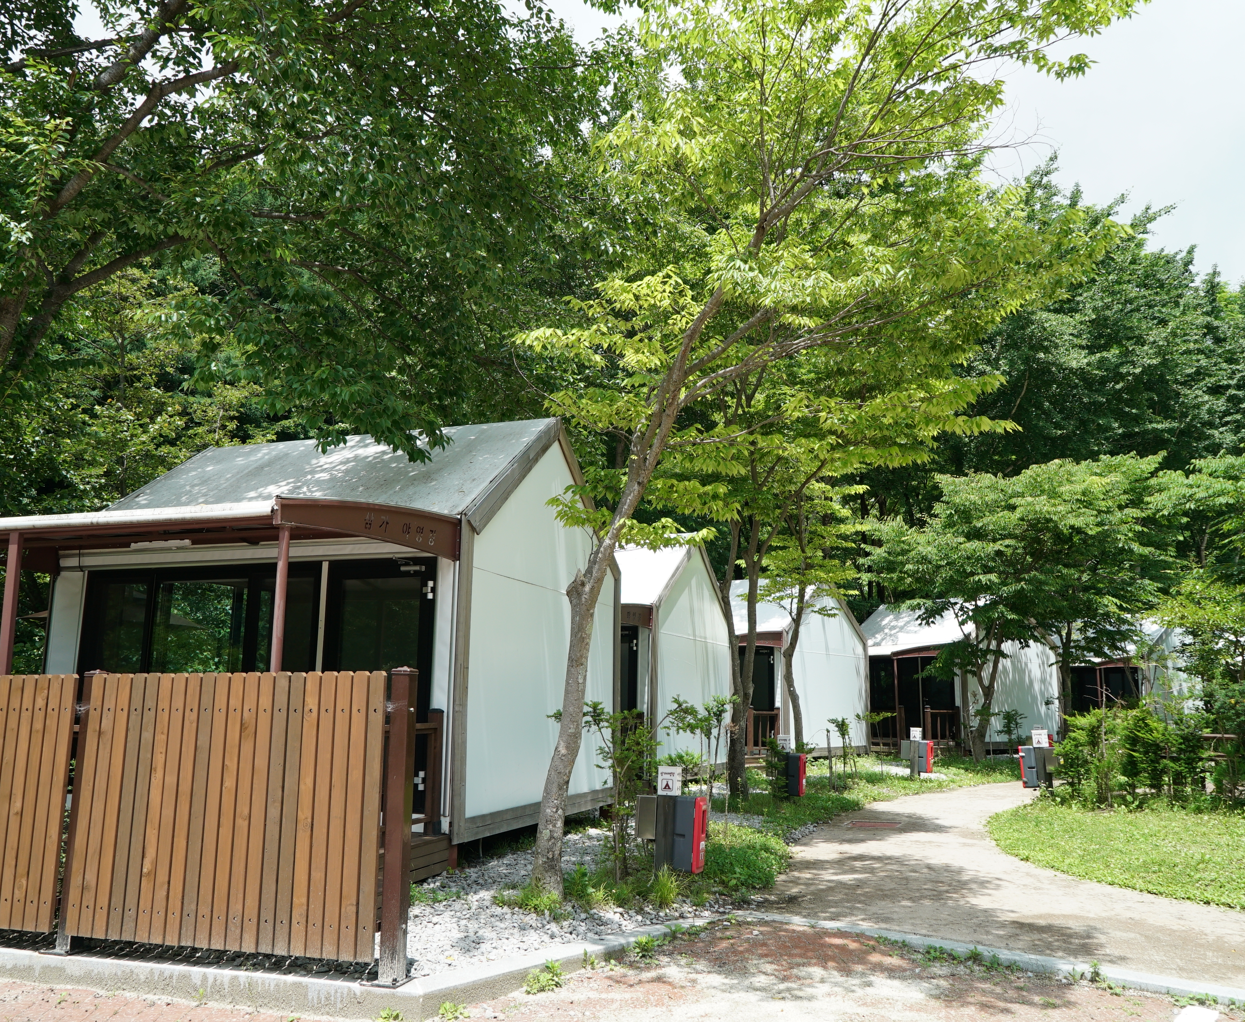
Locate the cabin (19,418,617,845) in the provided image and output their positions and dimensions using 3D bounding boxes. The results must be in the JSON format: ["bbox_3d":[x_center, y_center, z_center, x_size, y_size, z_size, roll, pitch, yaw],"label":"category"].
[{"bbox_3d":[-2.739,1.110,10.853,4.392,3.986,3.957,-3,-12,19],"label":"cabin"}]

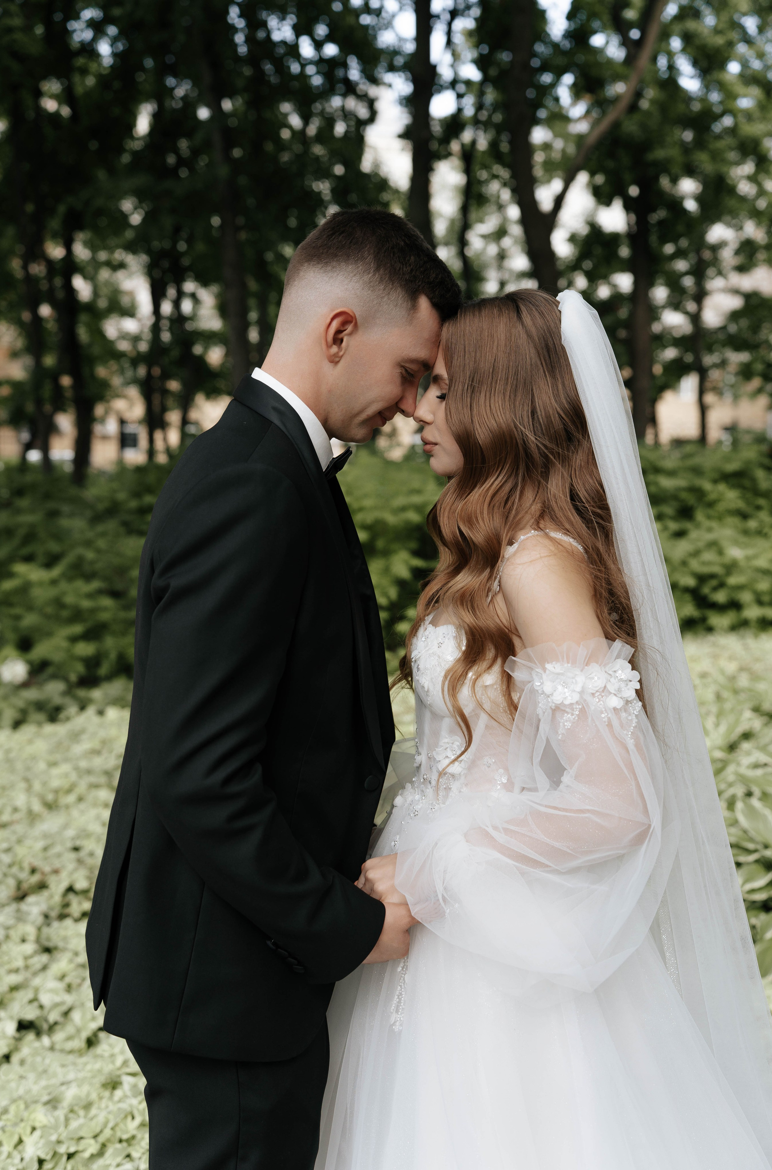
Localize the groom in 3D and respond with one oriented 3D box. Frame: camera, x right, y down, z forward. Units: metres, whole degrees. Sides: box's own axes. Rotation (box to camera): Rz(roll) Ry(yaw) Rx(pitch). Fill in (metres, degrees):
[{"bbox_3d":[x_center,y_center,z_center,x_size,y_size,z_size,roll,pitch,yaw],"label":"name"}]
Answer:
[{"bbox_3d":[-0.135,0.440,1.800,0.460,1.770,0.520,0,6,-2],"label":"groom"}]

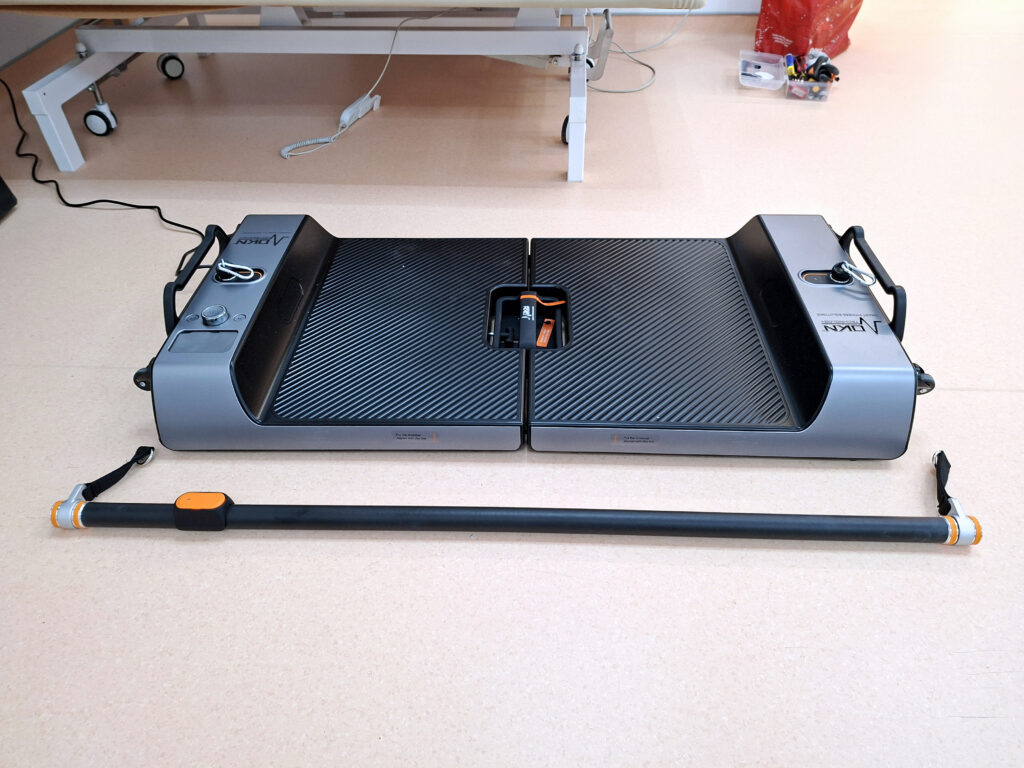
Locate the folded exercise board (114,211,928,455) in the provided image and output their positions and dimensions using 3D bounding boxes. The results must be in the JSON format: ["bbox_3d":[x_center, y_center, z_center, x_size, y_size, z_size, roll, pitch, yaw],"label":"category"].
[{"bbox_3d":[0.027,-0.128,1.179,1.237,0.122,0.589,0,41,2],"label":"folded exercise board"}]

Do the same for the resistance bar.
[{"bbox_3d":[-0.009,0.140,0.932,1.226,0.048,0.151,0,41,2],"label":"resistance bar"}]

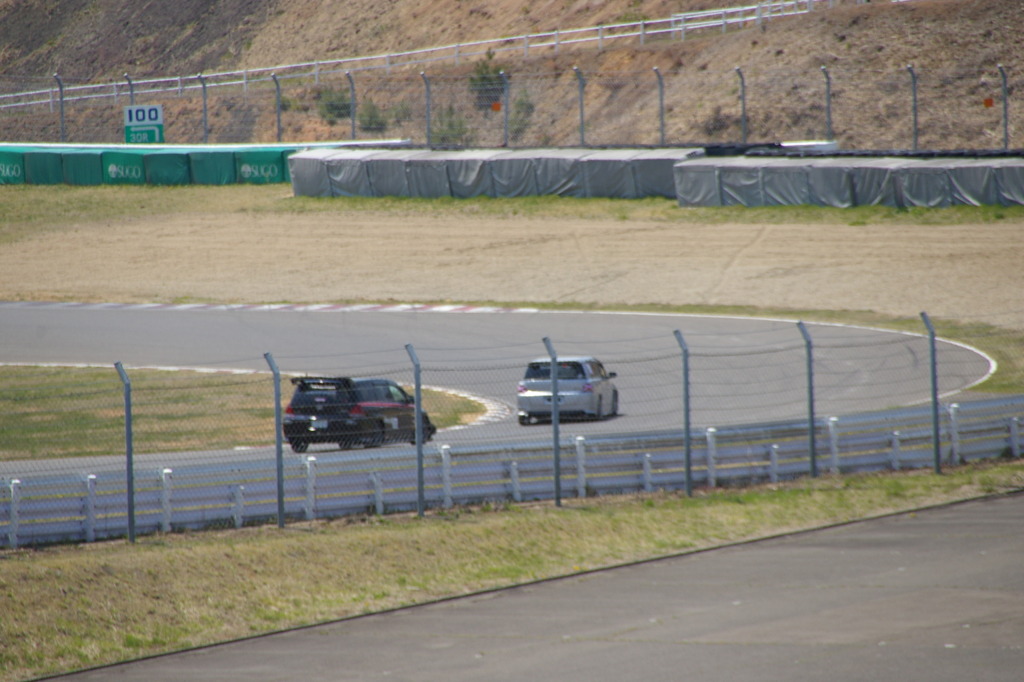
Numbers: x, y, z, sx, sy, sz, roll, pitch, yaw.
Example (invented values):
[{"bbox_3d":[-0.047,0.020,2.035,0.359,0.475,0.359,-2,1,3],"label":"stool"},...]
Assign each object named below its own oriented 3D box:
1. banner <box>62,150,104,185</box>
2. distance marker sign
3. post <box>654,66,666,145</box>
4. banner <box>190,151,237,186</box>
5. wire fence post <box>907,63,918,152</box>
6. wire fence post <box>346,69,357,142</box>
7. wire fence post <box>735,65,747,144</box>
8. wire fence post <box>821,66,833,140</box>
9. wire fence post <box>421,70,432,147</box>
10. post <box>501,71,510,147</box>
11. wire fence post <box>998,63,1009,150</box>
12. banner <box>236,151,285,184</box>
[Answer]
[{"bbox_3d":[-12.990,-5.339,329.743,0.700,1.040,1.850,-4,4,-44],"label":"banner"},{"bbox_3d":[-11.011,-6.473,320.000,1.180,1.230,0.050,-2,3,-5],"label":"distance marker sign"},{"bbox_3d":[4.231,-6.459,305.000,0.260,2.700,0.080,-4,3,-35],"label":"post"},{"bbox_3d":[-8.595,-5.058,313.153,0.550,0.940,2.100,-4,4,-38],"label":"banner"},{"bbox_3d":[11.132,-6.298,296.000,0.260,2.700,0.080,-4,3,-35],"label":"wire fence post"},{"bbox_3d":[-4.983,-6.948,330.000,0.280,2.750,0.090,-3,3,-36],"label":"wire fence post"},{"bbox_3d":[6.773,-6.700,314.000,0.280,2.750,0.090,-3,3,-36],"label":"wire fence post"},{"bbox_3d":[8.819,-6.333,299.000,0.260,2.700,0.080,-4,3,-35],"label":"wire fence post"},{"bbox_3d":[-2.622,-6.854,327.000,0.280,2.750,0.090,-3,3,-36],"label":"wire fence post"},{"bbox_3d":[-0.197,-6.781,323.500,0.280,2.750,0.090,-3,3,-36],"label":"post"},{"bbox_3d":[13.506,-6.234,293.000,0.260,2.700,0.080,-4,3,-35],"label":"wire fence post"},{"bbox_3d":[-7.159,-5.026,311.153,0.550,0.940,2.150,-4,4,-38],"label":"banner"}]

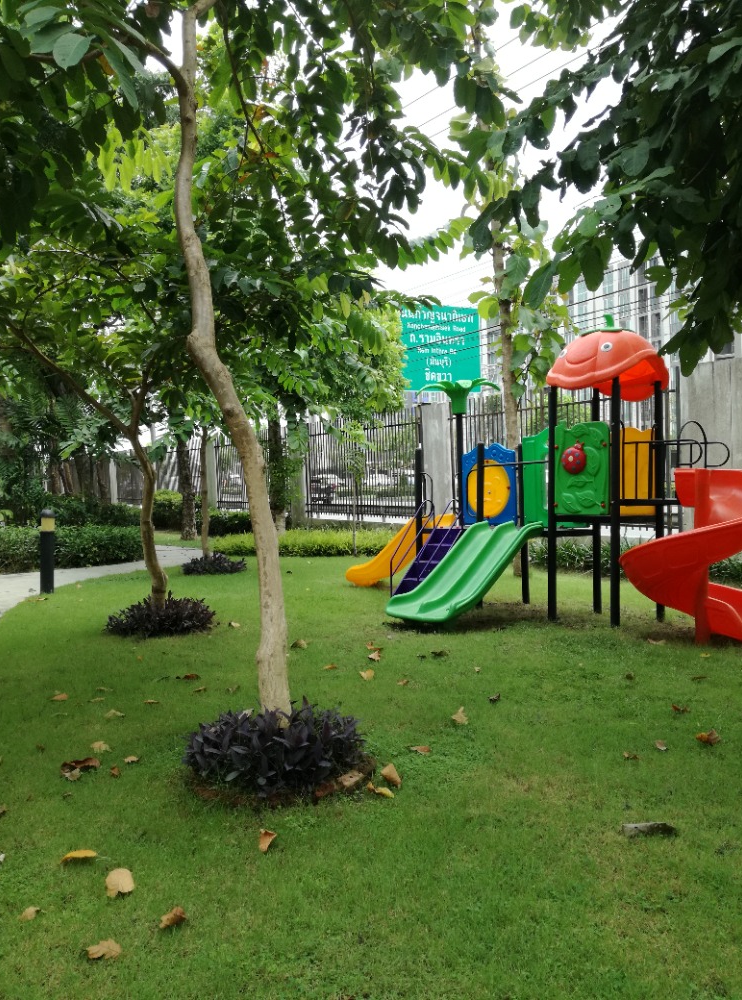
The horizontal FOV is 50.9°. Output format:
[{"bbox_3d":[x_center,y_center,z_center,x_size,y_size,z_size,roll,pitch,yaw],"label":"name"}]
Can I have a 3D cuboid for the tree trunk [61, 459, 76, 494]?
[{"bbox_3d":[-10.856,-0.187,28.009,0.500,2.300,0.420,0,1,0],"label":"tree trunk"}]

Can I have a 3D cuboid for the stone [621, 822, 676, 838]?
[{"bbox_3d":[1.139,1.356,3.200,0.230,0.040,0.100,0,0,0],"label":"stone"}]

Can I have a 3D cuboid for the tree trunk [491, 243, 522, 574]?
[{"bbox_3d":[2.328,-1.594,13.300,0.500,5.800,0.360,0,0,0],"label":"tree trunk"}]

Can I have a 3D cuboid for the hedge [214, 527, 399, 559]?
[{"bbox_3d":[-1.466,1.021,18.300,4.600,0.500,1.500,0,0,0],"label":"hedge"}]

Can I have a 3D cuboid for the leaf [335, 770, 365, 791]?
[{"bbox_3d":[-0.091,1.247,3.468,0.125,0.045,0.080,-1,1,-32],"label":"leaf"}]

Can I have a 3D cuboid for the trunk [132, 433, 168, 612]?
[{"bbox_3d":[-2.215,0.315,7.915,0.360,1.800,0.260,0,1,0],"label":"trunk"}]

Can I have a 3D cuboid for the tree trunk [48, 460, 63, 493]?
[{"bbox_3d":[-10.921,-0.294,27.000,0.420,2.500,0.380,0,0,0],"label":"tree trunk"}]

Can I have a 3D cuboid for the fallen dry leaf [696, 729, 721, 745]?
[{"bbox_3d":[1.904,1.334,4.400,0.135,0.050,0.110,0,0,0],"label":"fallen dry leaf"}]

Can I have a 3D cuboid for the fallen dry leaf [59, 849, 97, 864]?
[{"bbox_3d":[-1.042,1.270,2.778,0.125,0.030,0.050,0,1,0],"label":"fallen dry leaf"}]

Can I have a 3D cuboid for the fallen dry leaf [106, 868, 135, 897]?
[{"bbox_3d":[-0.890,1.358,2.770,0.105,0.045,0.110,0,0,0],"label":"fallen dry leaf"}]

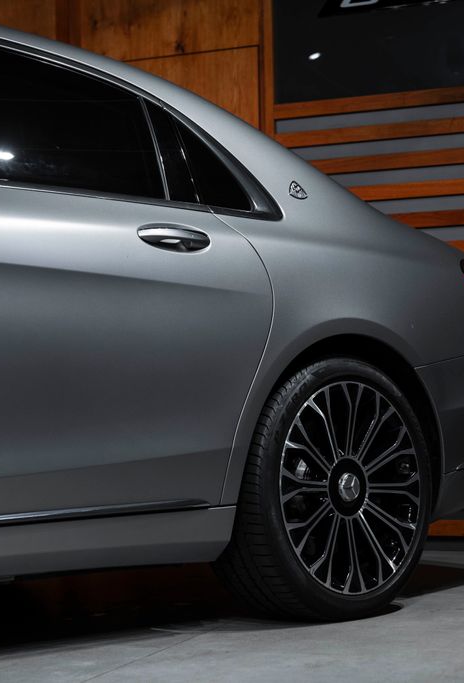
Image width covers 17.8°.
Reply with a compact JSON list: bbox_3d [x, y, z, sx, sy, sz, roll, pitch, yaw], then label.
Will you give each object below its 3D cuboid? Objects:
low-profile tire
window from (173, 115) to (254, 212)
[{"bbox_3d":[0.226,0.381,3.885,0.700,0.695,0.262,1,-6,-44],"label":"low-profile tire"},{"bbox_3d":[-0.057,-0.450,3.771,0.192,0.261,0.040,2,-29,-48],"label":"window"}]

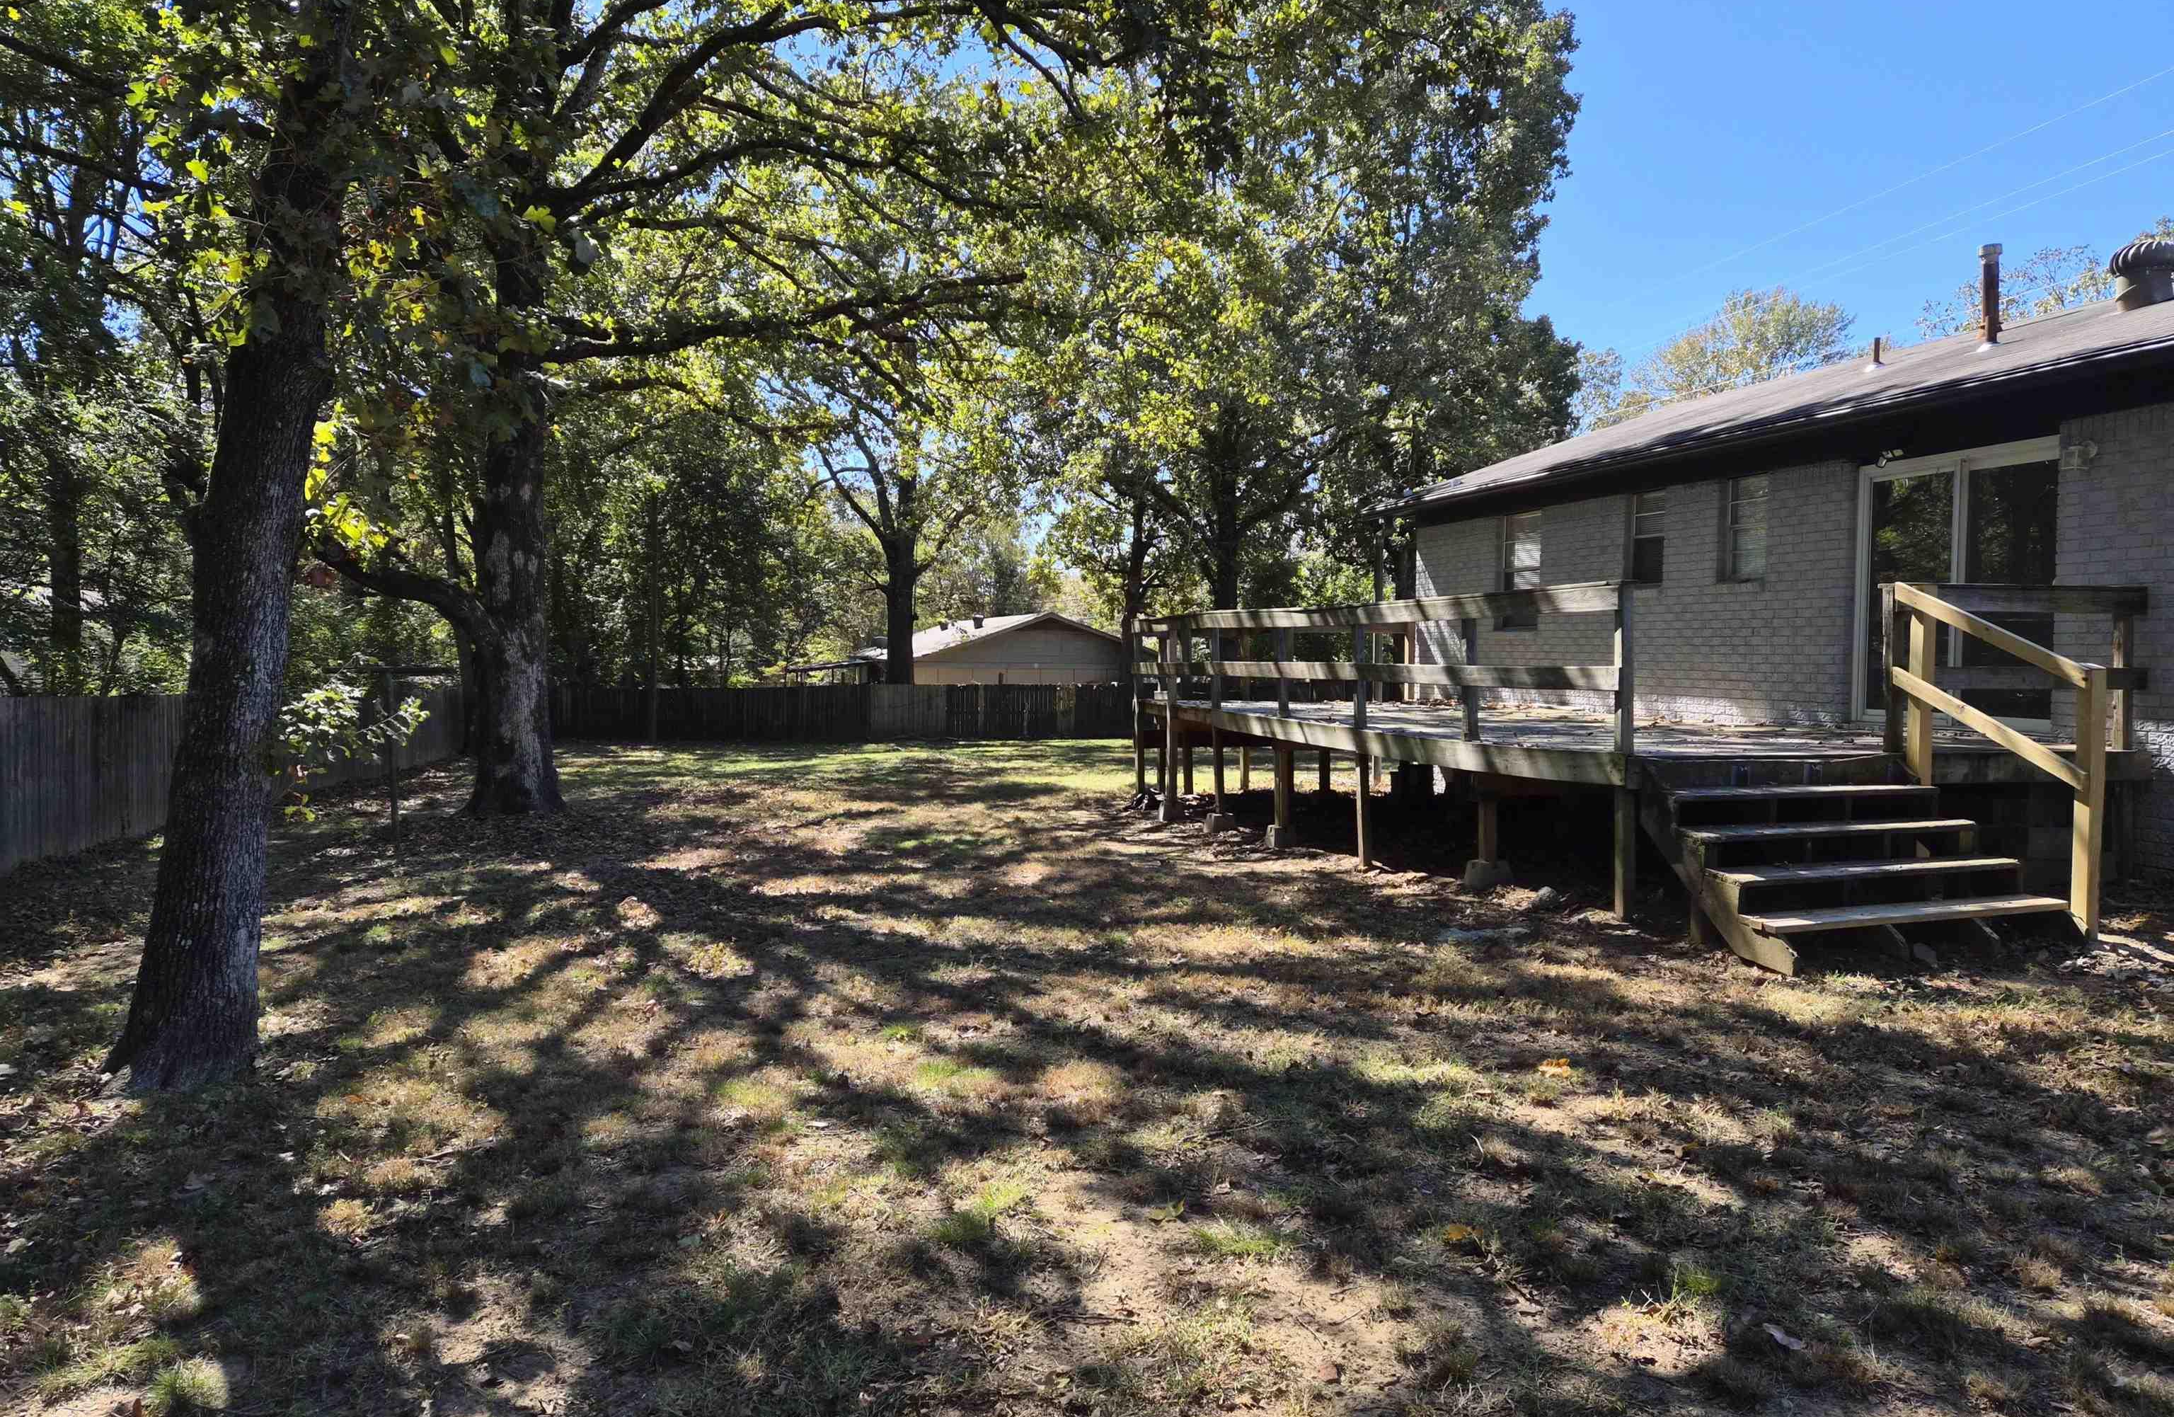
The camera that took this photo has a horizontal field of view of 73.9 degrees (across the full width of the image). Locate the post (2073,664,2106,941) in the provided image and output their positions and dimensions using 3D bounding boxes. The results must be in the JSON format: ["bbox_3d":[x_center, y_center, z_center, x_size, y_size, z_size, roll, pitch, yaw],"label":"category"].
[{"bbox_3d":[5.513,0.514,7.950,0.095,1.494,0.095,-1,2,-15],"label":"post"}]

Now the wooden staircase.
[{"bbox_3d":[4.400,0.831,8.348,1.900,0.975,1.490,-1,2,-15],"label":"wooden staircase"}]

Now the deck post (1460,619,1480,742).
[{"bbox_3d":[2.886,-0.268,10.860,0.095,1.034,0.095,-1,2,-15],"label":"deck post"}]

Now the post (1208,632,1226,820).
[{"bbox_3d":[1.468,0.109,16.156,0.095,2.211,0.095,-1,2,-15],"label":"post"}]

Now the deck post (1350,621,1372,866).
[{"bbox_3d":[2.406,0.261,12.672,0.095,2.233,0.095,-1,2,-15],"label":"deck post"}]

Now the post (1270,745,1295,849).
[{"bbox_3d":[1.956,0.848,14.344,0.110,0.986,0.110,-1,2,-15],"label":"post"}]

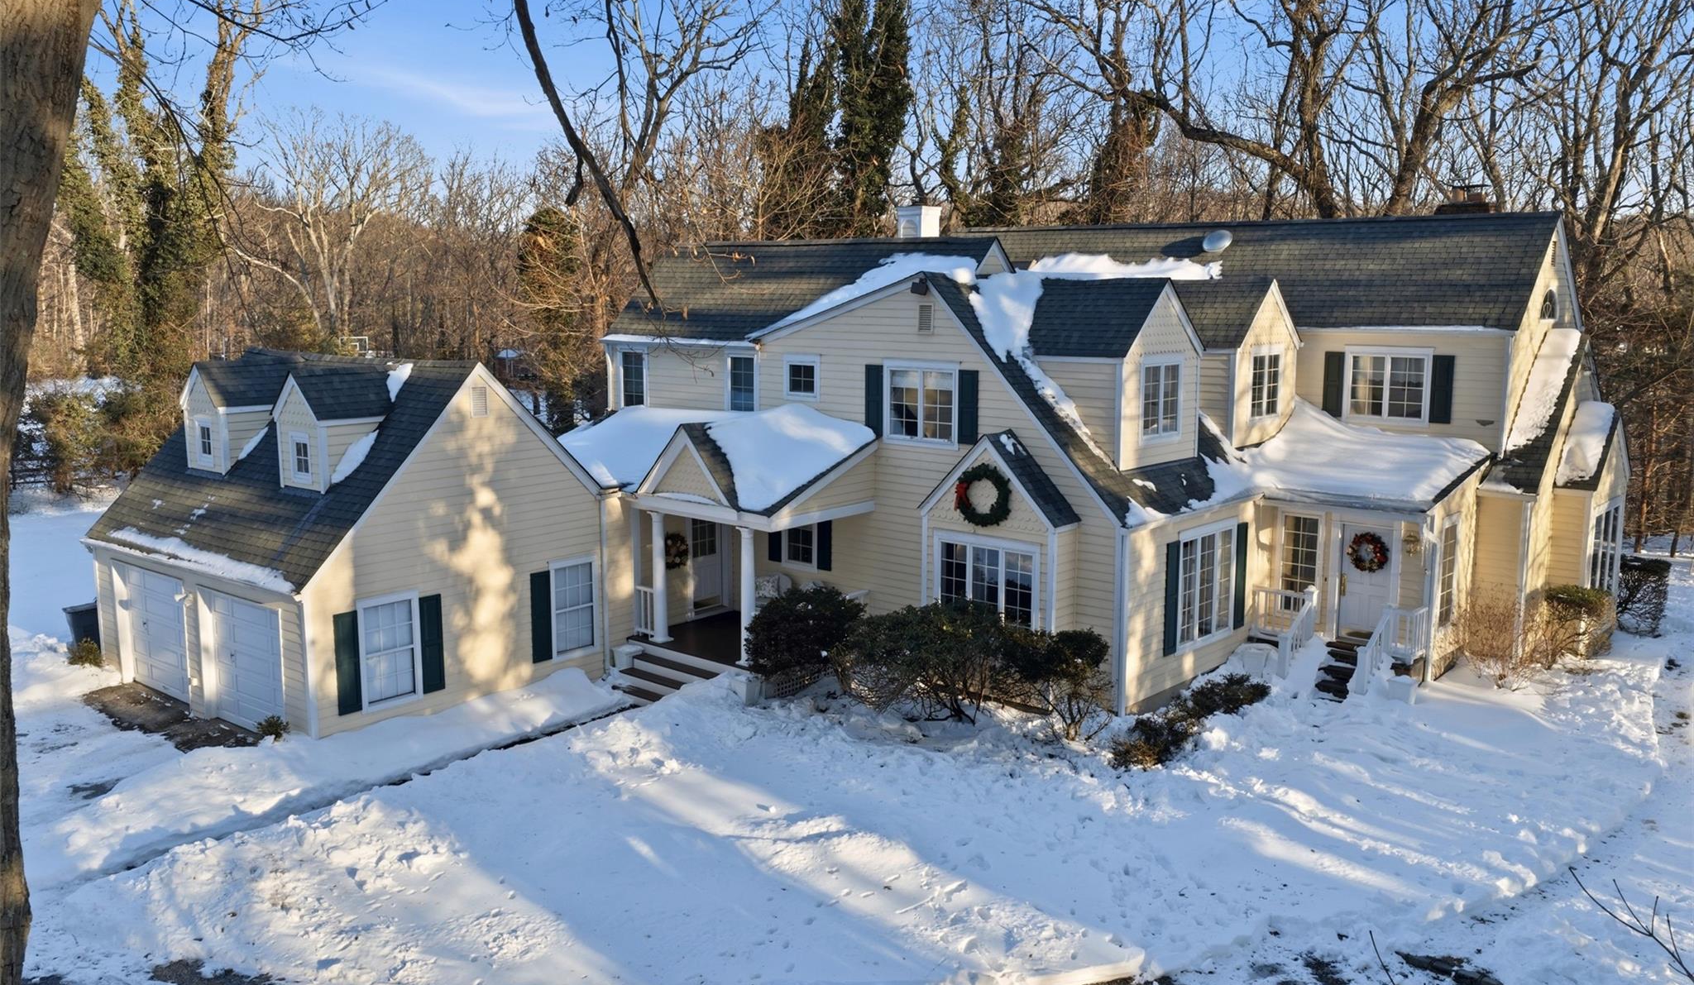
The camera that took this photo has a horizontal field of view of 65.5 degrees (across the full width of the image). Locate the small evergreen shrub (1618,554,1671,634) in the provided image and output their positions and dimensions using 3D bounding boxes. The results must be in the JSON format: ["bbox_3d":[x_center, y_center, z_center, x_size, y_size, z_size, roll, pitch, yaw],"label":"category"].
[{"bbox_3d":[16.428,2.109,27.248,1.250,1.380,1.150,7,11,39],"label":"small evergreen shrub"}]

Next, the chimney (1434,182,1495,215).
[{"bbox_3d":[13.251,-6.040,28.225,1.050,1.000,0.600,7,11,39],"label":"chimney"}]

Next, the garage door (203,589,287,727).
[{"bbox_3d":[-9.769,2.873,21.630,2.600,2.250,0.120,7,11,39],"label":"garage door"}]

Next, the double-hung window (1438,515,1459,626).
[{"bbox_3d":[10.334,1.355,22.634,0.100,1.930,0.880,7,11,39],"label":"double-hung window"}]

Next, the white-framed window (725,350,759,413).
[{"bbox_3d":[-1.909,-1.895,23.853,0.820,1.300,0.100,7,11,39],"label":"white-framed window"}]

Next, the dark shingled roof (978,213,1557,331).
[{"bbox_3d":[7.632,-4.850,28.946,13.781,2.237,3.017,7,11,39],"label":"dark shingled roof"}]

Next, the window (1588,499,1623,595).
[{"bbox_3d":[14.576,1.109,25.298,0.120,1.950,2.700,7,11,39],"label":"window"}]

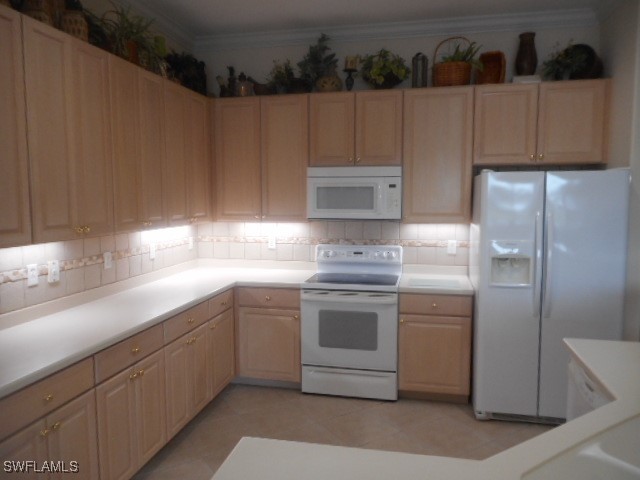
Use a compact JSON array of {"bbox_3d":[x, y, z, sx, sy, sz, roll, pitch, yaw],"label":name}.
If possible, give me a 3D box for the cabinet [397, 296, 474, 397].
[{"bbox_3d":[0.917,0.770,3.757,0.522,0.790,0.627,1,4,11],"label":"cabinet"}]

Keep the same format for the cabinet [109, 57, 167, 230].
[{"bbox_3d":[-1.324,-0.593,3.063,0.325,1.051,0.606,1,6,12],"label":"cabinet"}]

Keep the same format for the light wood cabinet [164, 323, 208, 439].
[{"bbox_3d":[-1.135,0.879,3.062,0.597,0.578,0.598,1,4,11],"label":"light wood cabinet"}]

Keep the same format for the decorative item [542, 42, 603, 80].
[{"bbox_3d":[1.915,-1.328,3.518,0.415,0.299,0.230,1,6,12],"label":"decorative item"}]

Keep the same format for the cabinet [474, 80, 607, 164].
[{"bbox_3d":[1.675,-0.885,3.626,0.926,0.600,0.325,1,6,12],"label":"cabinet"}]

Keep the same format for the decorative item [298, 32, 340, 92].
[{"bbox_3d":[-0.006,-1.478,3.913,0.345,0.526,0.260,1,4,11],"label":"decorative item"}]

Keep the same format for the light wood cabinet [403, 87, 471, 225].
[{"bbox_3d":[0.960,-0.673,3.801,0.539,1.051,0.325,1,6,12],"label":"light wood cabinet"}]

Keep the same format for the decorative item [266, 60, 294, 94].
[{"bbox_3d":[-0.339,-1.384,3.979,0.245,0.342,0.220,1,6,12],"label":"decorative item"}]

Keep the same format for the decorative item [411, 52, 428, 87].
[{"bbox_3d":[0.804,-1.351,3.736,0.142,0.318,0.140,1,6,12],"label":"decorative item"}]

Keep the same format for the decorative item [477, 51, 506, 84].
[{"bbox_3d":[1.361,-1.341,3.659,0.203,0.295,0.120,1,4,11],"label":"decorative item"}]

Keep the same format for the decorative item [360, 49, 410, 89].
[{"bbox_3d":[0.542,-1.386,3.810,0.401,0.359,0.280,1,4,11],"label":"decorative item"}]

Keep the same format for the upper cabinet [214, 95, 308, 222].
[{"bbox_3d":[-0.480,-0.693,4.083,0.869,1.052,0.325,1,6,12],"label":"upper cabinet"}]

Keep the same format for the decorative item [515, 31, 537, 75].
[{"bbox_3d":[1.583,-1.429,3.561,0.159,0.327,0.160,1,6,12],"label":"decorative item"}]

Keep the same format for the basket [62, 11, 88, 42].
[{"bbox_3d":[-1.383,-1.179,2.612,0.156,0.204,0.156,1,6,12],"label":"basket"}]

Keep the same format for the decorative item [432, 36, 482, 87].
[{"bbox_3d":[1.092,-1.393,3.681,0.376,0.404,0.285,1,6,12],"label":"decorative item"}]

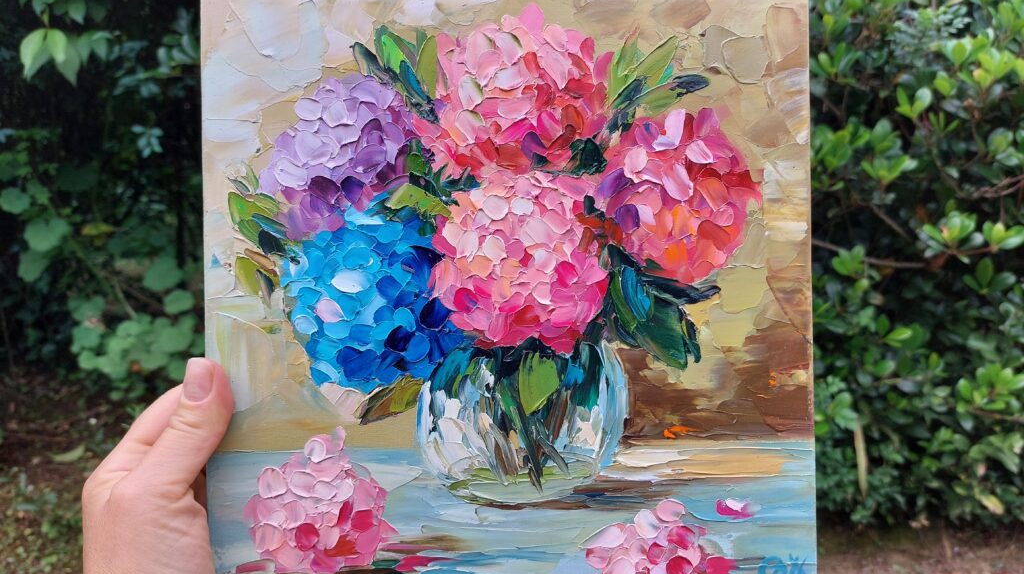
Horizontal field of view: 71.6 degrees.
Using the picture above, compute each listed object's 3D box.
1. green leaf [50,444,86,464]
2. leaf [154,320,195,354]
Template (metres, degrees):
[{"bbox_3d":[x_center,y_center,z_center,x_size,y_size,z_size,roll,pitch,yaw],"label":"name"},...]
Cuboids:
[{"bbox_3d":[-1.374,0.517,2.200,0.110,0.028,0.045,-4,15,-17],"label":"green leaf"},{"bbox_3d":[-1.069,0.157,2.250,0.120,0.105,0.035,-7,-24,-26],"label":"leaf"}]

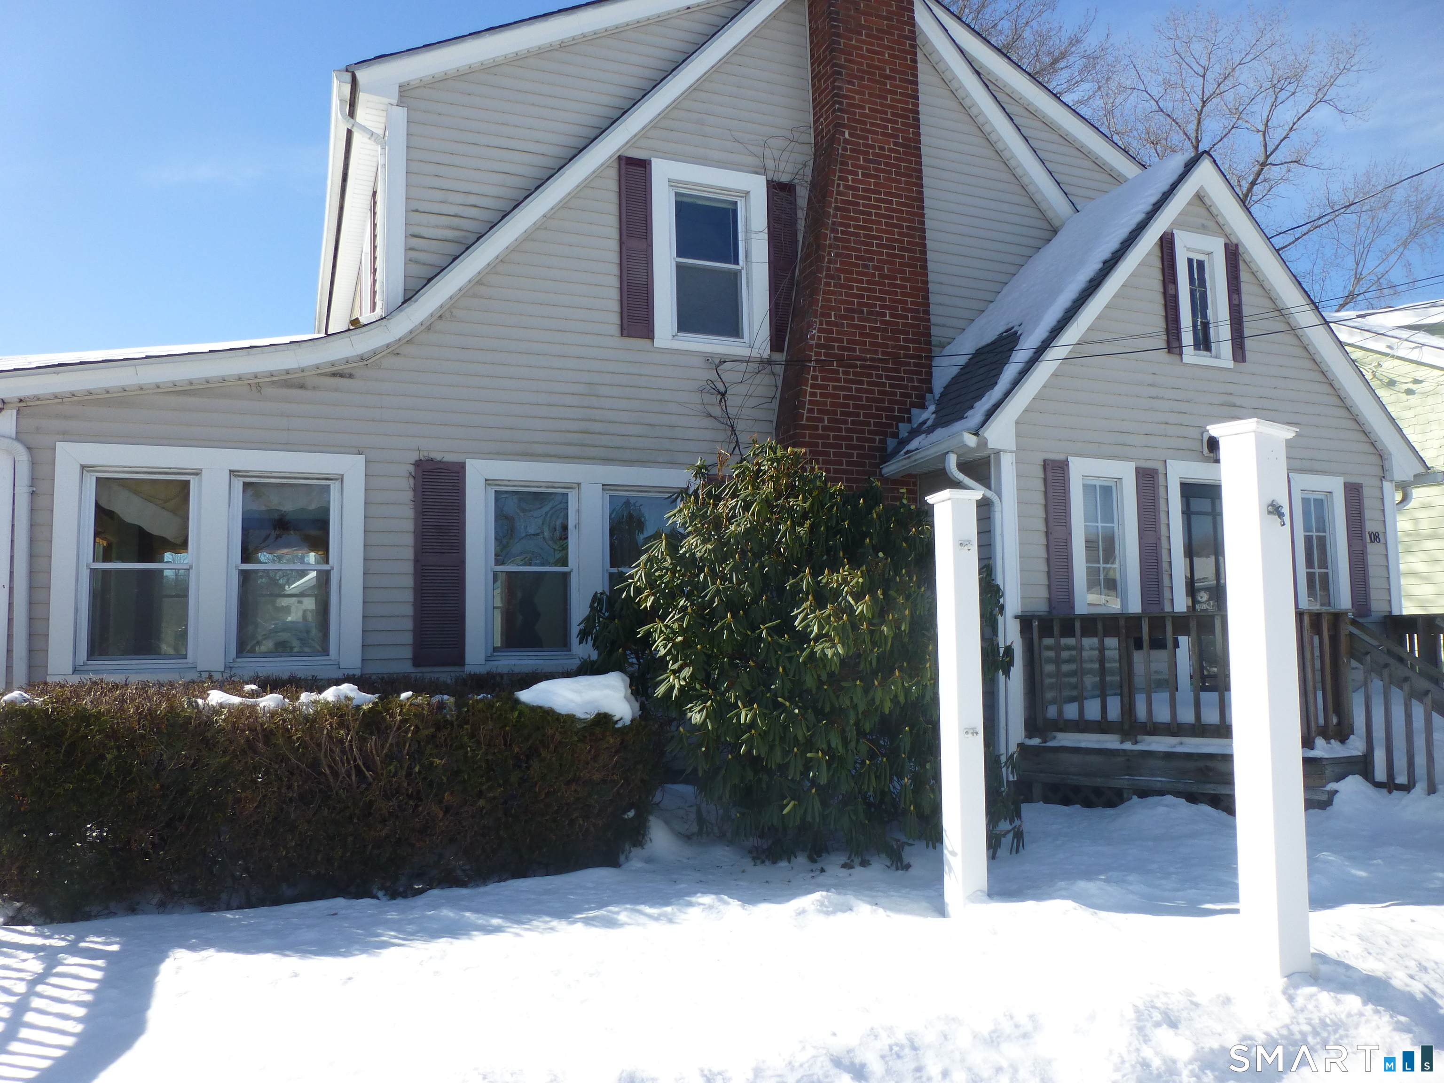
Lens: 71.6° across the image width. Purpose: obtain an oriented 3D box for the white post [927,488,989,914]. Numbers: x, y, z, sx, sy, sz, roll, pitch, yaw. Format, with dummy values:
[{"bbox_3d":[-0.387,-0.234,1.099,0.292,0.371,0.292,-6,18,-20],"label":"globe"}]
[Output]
[{"bbox_3d":[1.043,0.689,4.380,0.181,1.795,0.181,1,-5,-25],"label":"white post"}]

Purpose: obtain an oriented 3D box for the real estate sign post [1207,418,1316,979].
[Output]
[{"bbox_3d":[1.665,0.469,3.075,0.183,1.649,0.183,1,-5,-22],"label":"real estate sign post"}]

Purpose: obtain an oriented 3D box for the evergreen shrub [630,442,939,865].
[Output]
[{"bbox_3d":[0.456,0.564,6.375,2.050,2.400,1.900,1,-5,-20],"label":"evergreen shrub"}]

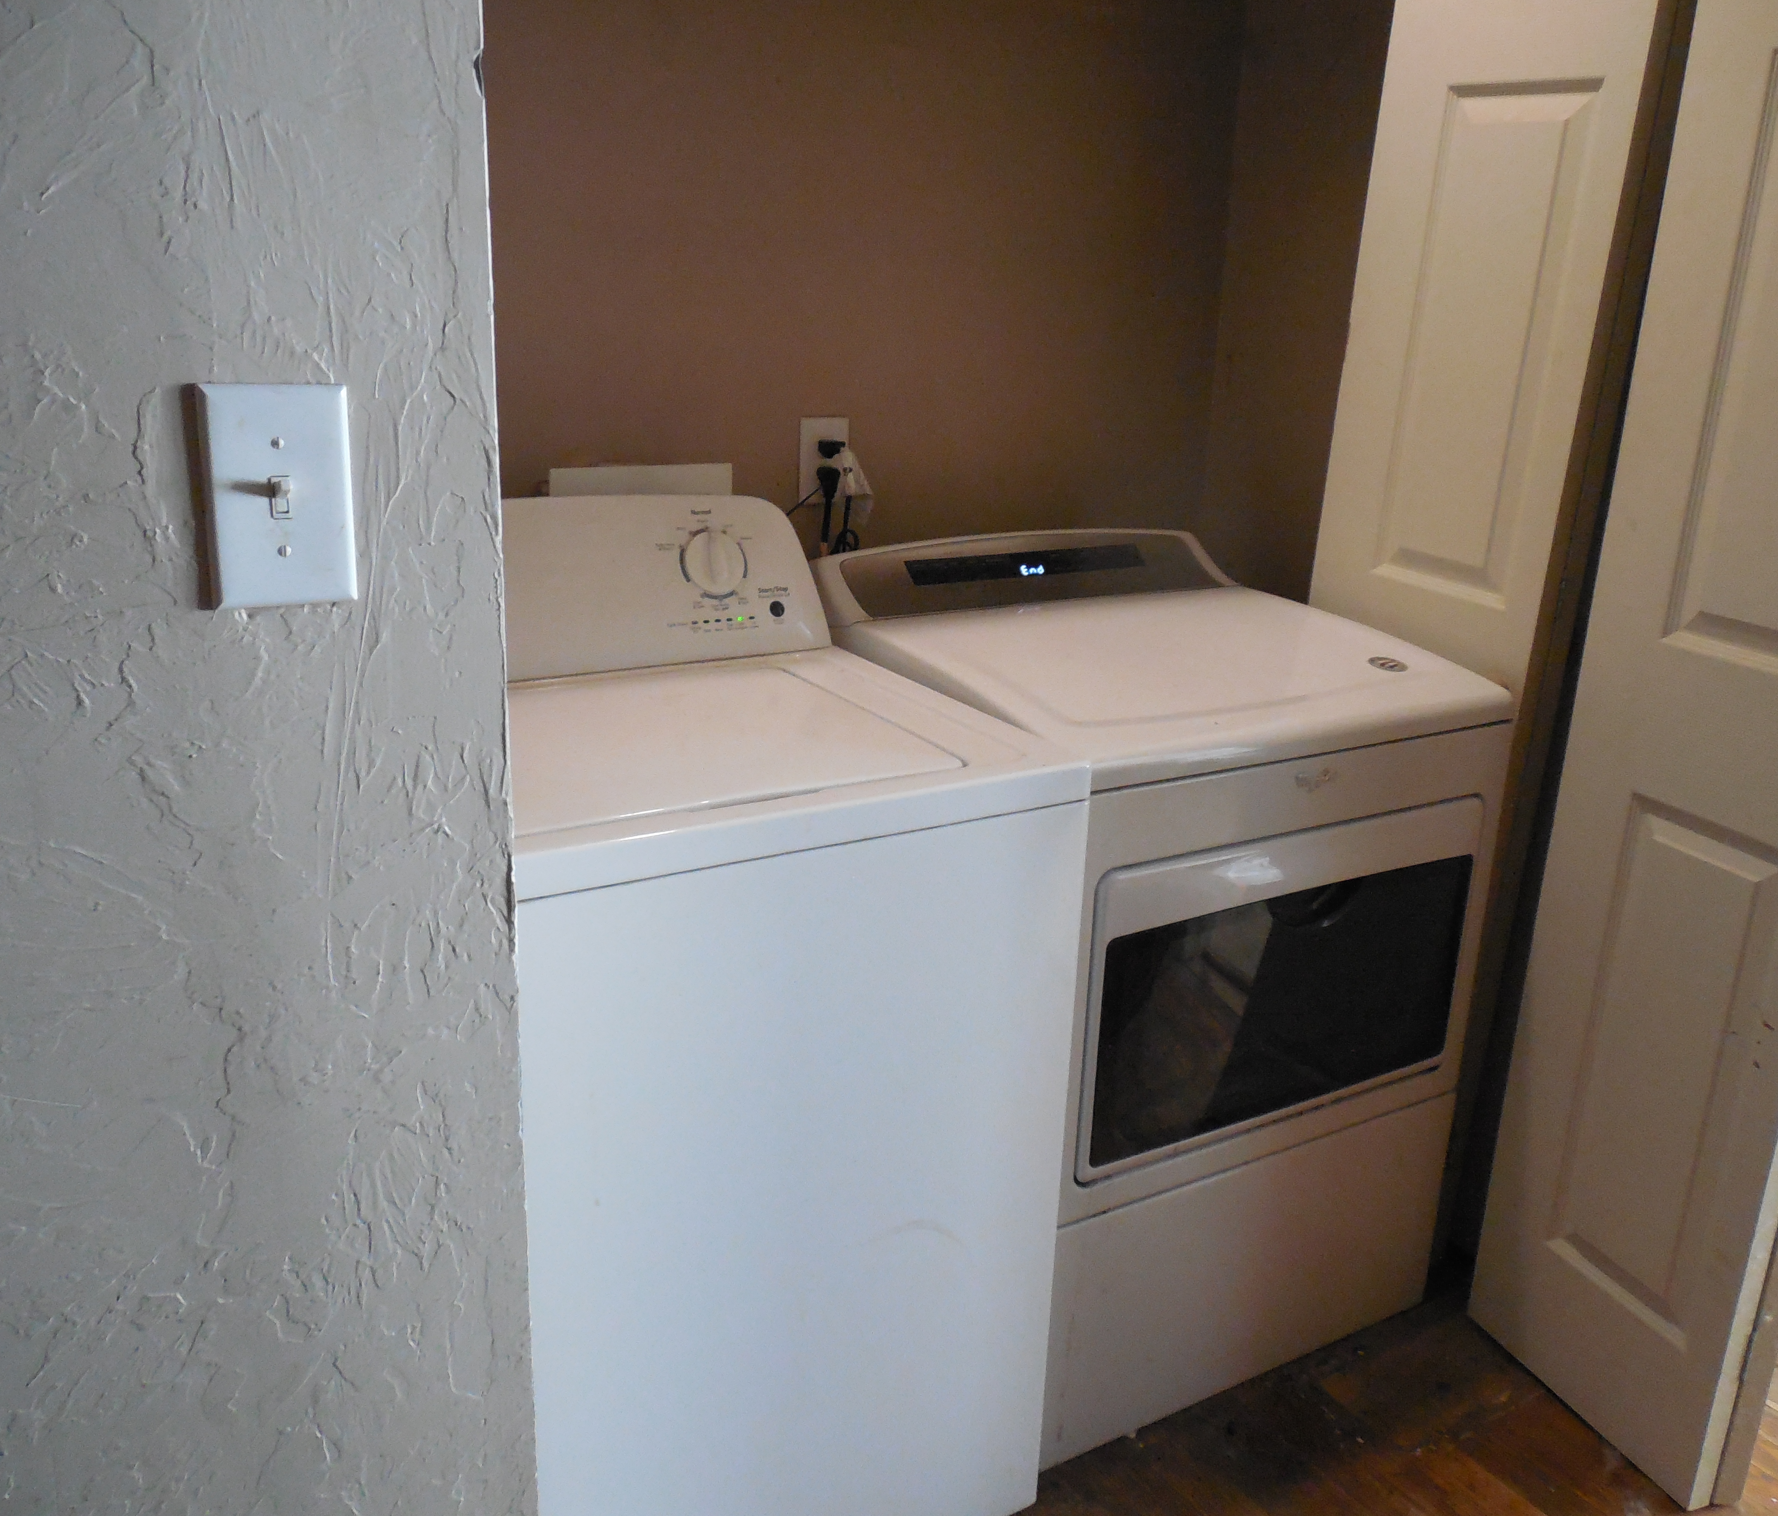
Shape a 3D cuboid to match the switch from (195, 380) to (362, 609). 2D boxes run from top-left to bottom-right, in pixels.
[{"bbox_3d":[-0.342,-0.146,0.825,0.079,0.123,0.020,-8,20,-29],"label":"switch"}]

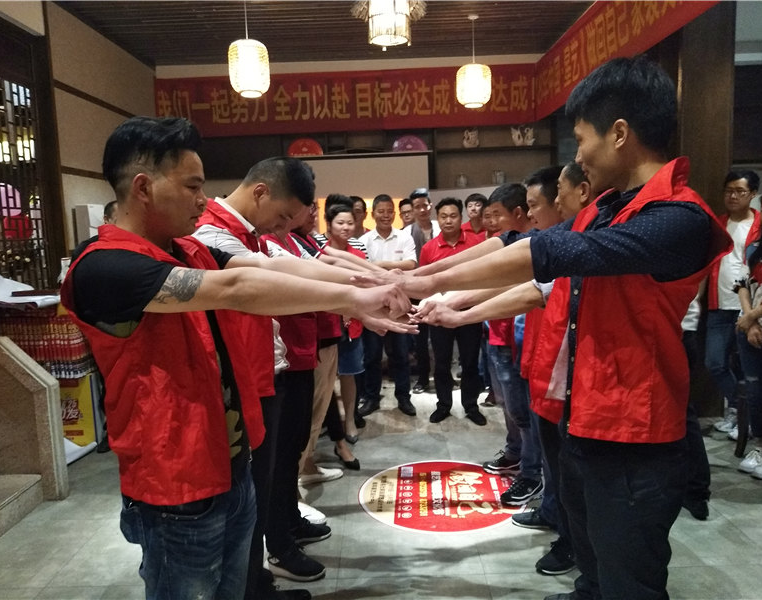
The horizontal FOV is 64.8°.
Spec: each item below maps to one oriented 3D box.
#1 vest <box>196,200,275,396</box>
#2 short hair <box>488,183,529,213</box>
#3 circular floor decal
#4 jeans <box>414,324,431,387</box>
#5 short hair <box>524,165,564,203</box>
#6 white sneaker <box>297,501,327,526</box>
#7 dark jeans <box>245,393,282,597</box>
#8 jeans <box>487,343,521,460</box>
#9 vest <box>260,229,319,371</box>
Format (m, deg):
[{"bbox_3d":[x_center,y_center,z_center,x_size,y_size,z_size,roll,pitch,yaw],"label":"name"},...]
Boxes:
[{"bbox_3d":[-0.535,-0.026,2.120,0.340,0.670,0.500,3,7,2],"label":"vest"},{"bbox_3d":[0.641,-0.510,3.020,0.220,0.170,0.180,-22,14,-24],"label":"short hair"},{"bbox_3d":[0.320,1.019,3.195,0.900,0.010,0.900,-2,7,0],"label":"circular floor decal"},{"bbox_3d":[0.345,0.264,5.160,0.380,0.920,0.270,-2,7,6],"label":"jeans"},{"bbox_3d":[0.698,-0.469,2.460,0.220,0.180,0.180,-15,8,-7],"label":"short hair"},{"bbox_3d":[-0.390,1.019,2.990,0.280,0.110,0.100,1,7,24],"label":"white sneaker"},{"bbox_3d":[-0.490,0.642,2.170,0.300,0.900,0.400,-2,7,2],"label":"dark jeans"},{"bbox_3d":[0.700,0.484,3.160,0.300,0.880,0.420,-3,7,-7],"label":"jeans"},{"bbox_3d":[-0.415,-0.018,2.520,0.310,0.600,0.480,2,7,3],"label":"vest"}]

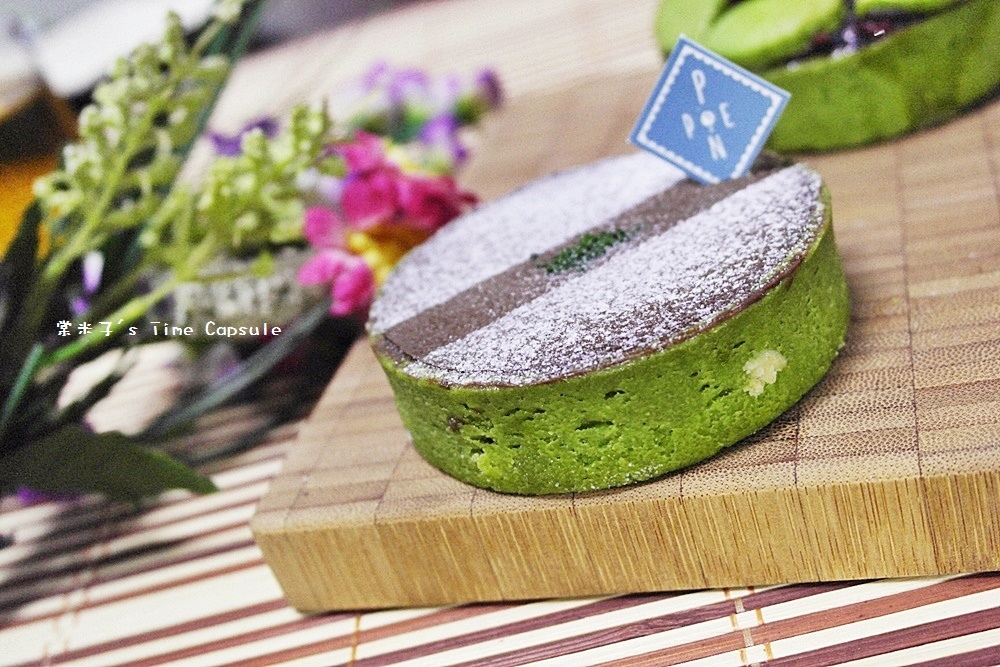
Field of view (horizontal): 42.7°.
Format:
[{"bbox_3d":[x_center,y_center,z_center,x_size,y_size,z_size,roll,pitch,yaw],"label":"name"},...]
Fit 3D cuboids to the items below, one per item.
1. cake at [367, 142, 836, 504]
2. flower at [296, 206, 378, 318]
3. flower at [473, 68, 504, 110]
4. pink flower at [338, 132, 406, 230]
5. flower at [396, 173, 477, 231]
[{"bbox_3d":[0.019,-0.006,0.229,0.083,0.020,0.083,-17,27,5],"label":"cake"},{"bbox_3d":[-0.034,-0.015,0.262,0.015,0.018,0.014,-23,27,-5],"label":"flower"},{"bbox_3d":[-0.003,-0.060,0.312,0.007,0.009,0.007,-18,27,3],"label":"flower"},{"bbox_3d":[-0.027,-0.032,0.267,0.013,0.018,0.013,-21,27,-3],"label":"pink flower"},{"bbox_3d":[-0.013,-0.028,0.270,0.016,0.013,0.014,-20,27,-1],"label":"flower"}]

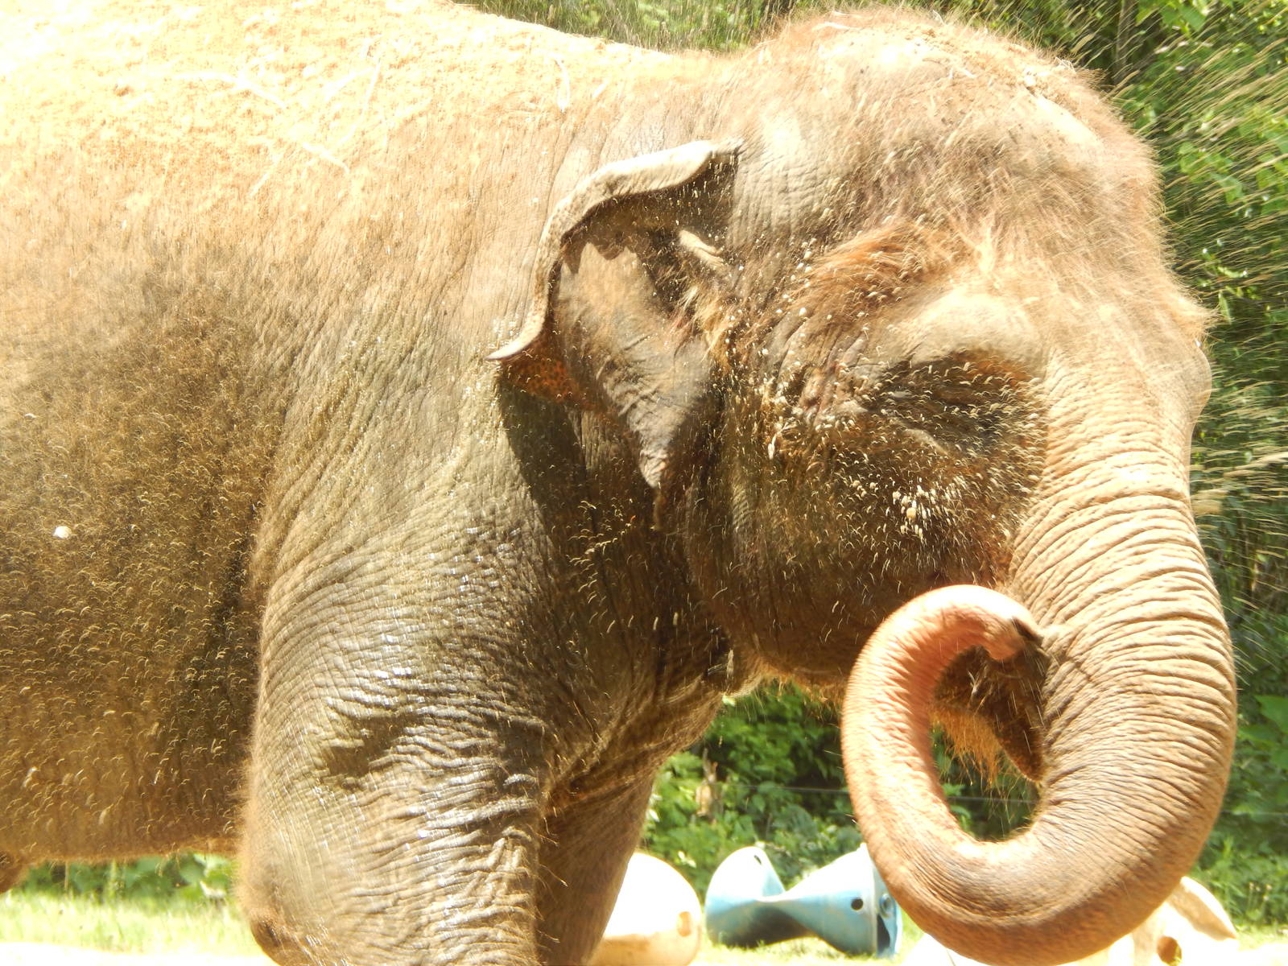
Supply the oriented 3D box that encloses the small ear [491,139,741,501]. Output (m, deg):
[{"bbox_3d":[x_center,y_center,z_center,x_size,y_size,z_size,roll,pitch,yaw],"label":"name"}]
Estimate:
[{"bbox_3d":[-0.043,-0.252,14.500,0.370,0.560,0.180,0,-1,-20],"label":"small ear"}]

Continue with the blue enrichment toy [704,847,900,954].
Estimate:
[{"bbox_3d":[0.777,2.051,46.000,0.870,0.540,0.540,0,-1,15],"label":"blue enrichment toy"}]

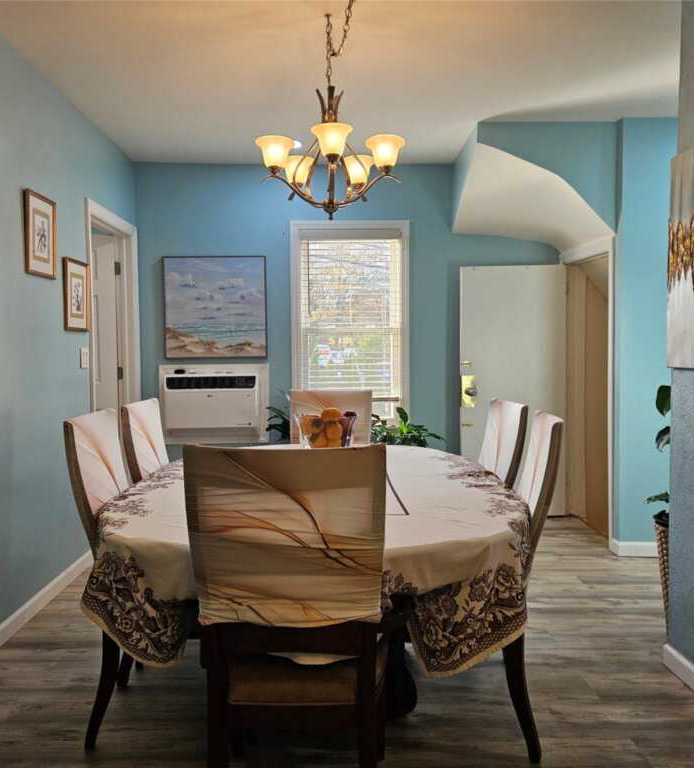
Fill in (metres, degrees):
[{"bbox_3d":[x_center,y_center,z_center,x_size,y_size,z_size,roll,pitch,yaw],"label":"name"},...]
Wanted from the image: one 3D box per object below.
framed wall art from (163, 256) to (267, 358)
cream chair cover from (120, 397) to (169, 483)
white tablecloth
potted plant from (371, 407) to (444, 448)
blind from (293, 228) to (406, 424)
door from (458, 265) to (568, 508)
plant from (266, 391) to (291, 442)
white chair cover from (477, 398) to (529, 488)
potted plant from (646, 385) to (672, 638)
[{"bbox_3d":[-0.974,-0.568,5.070,0.761,0.756,0.035,-1,3,-2],"label":"framed wall art"},{"bbox_3d":[-0.805,0.301,2.787,0.140,0.460,0.430,-1,3,-2],"label":"cream chair cover"},{"bbox_3d":[-0.127,0.522,2.585,1.400,0.330,1.840,0,3,-2],"label":"white tablecloth"},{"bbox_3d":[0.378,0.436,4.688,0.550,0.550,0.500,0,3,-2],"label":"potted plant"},{"bbox_3d":[0.022,-0.465,5.016,0.760,1.290,0.050,0,3,-2],"label":"blind"},{"bbox_3d":[1.245,0.048,5.099,0.776,1.859,0.045,0,3,7],"label":"door"},{"bbox_3d":[-0.429,0.319,4.690,0.380,0.550,0.360,-1,3,-2],"label":"plant"},{"bbox_3d":[0.595,0.306,2.784,0.160,0.470,0.430,-1,3,-5],"label":"white chair cover"},{"bbox_3d":[1.524,0.507,2.949,0.480,1.200,0.480,0,3,-2],"label":"potted plant"}]

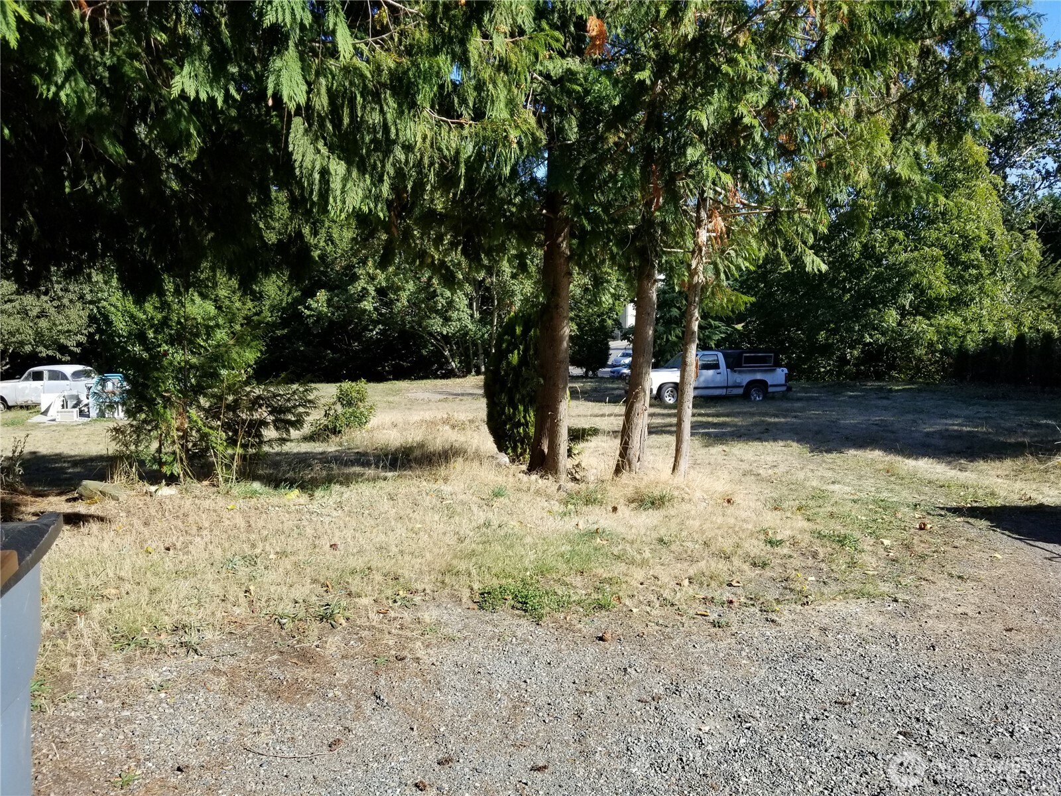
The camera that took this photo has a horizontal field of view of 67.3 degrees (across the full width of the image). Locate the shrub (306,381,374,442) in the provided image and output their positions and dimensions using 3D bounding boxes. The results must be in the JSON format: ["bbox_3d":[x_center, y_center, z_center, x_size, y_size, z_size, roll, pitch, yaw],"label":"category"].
[{"bbox_3d":[-3.636,0.231,15.300,1.300,1.160,1.150,0,3,0],"label":"shrub"}]

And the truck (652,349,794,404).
[{"bbox_3d":[5.330,-0.610,24.100,4.750,1.650,1.740,-1,3,-16],"label":"truck"}]

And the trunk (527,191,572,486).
[{"bbox_3d":[0.276,-0.807,10.047,0.450,3.680,0.420,1,3,0],"label":"trunk"}]

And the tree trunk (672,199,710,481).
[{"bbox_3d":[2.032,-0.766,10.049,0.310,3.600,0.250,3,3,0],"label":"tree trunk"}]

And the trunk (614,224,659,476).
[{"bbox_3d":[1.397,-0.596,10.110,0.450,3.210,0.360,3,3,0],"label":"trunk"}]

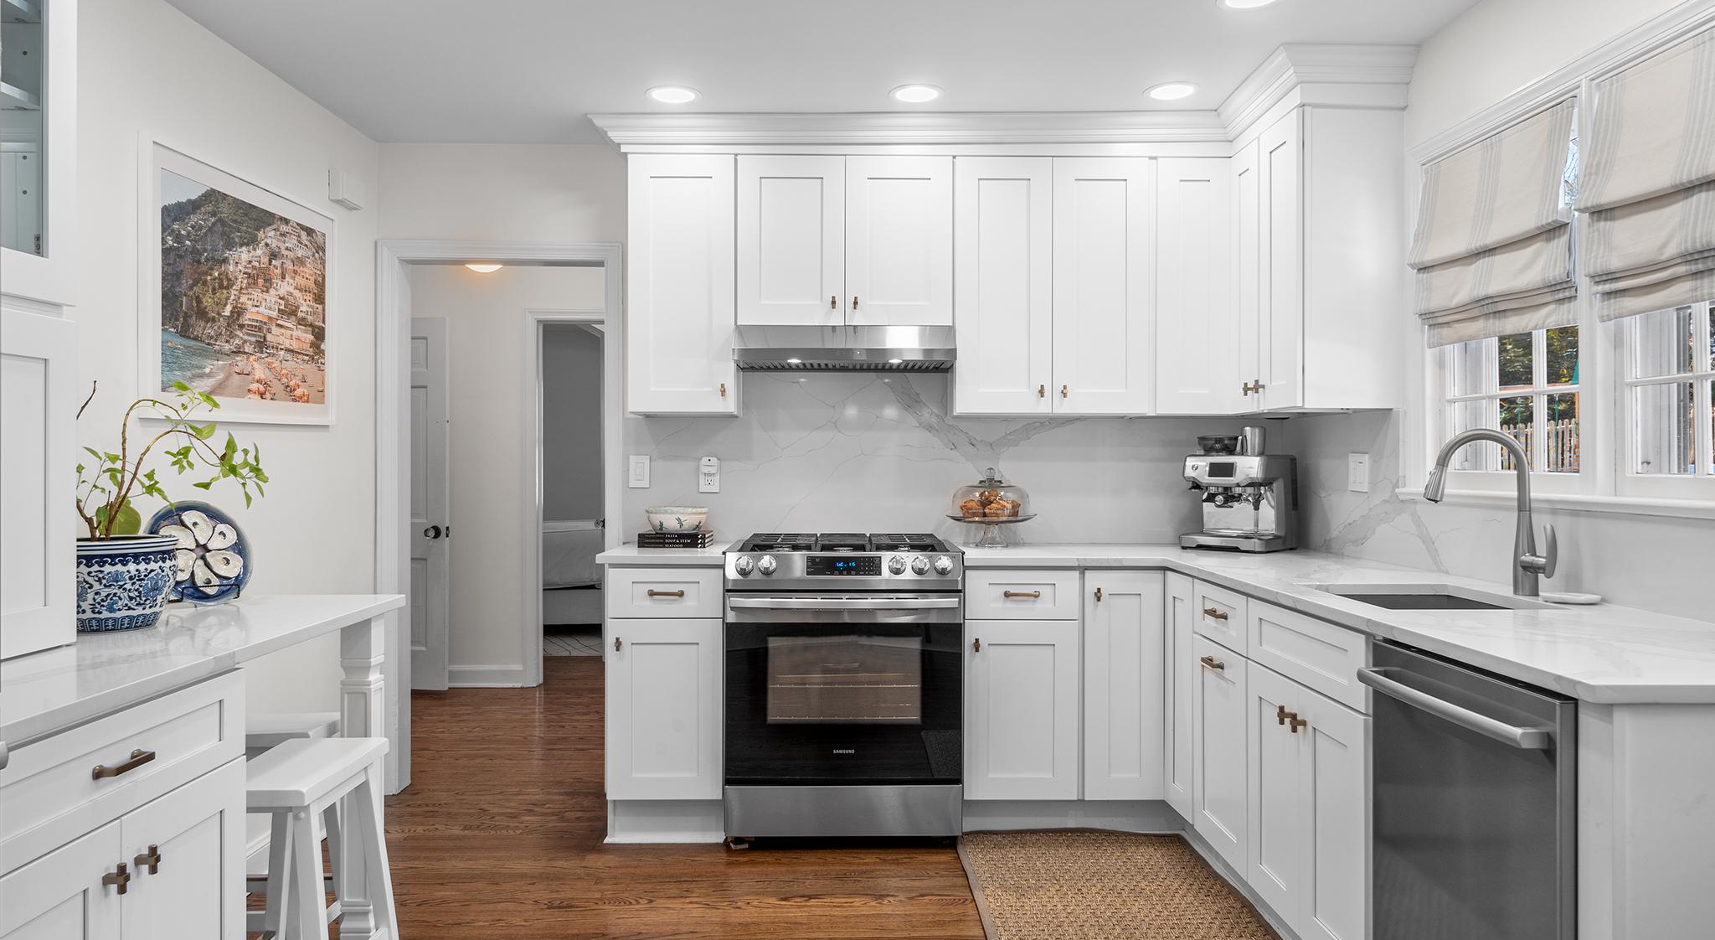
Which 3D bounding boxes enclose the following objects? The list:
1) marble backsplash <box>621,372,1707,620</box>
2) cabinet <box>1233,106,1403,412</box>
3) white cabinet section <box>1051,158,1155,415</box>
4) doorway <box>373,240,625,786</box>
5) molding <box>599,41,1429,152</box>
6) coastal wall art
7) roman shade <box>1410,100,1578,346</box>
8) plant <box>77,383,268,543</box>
[{"bbox_3d":[0.398,-0.039,3.253,2.510,0.643,2.190,0,0,-1],"label":"marble backsplash"},{"bbox_3d":[1.493,-0.644,3.744,0.322,0.910,0.600,0,0,-1],"label":"cabinet"},{"bbox_3d":[0.854,-0.641,4.145,0.348,0.898,0.330,0,0,0],"label":"white cabinet section"},{"bbox_3d":[-1.344,0.178,4.367,0.926,2.070,0.140,0,0,-1],"label":"doorway"},{"bbox_3d":[0.366,-1.166,3.816,2.563,0.132,1.055,0,0,-1],"label":"molding"},{"bbox_3d":[-1.763,-0.474,3.305,0.030,0.688,1.085,0,0,-1],"label":"coastal wall art"},{"bbox_3d":[1.624,-0.617,2.967,0.070,0.531,0.696,0,0,-1],"label":"roman shade"},{"bbox_3d":[-1.338,-0.020,2.175,0.427,0.299,0.360,0,0,-1],"label":"plant"}]

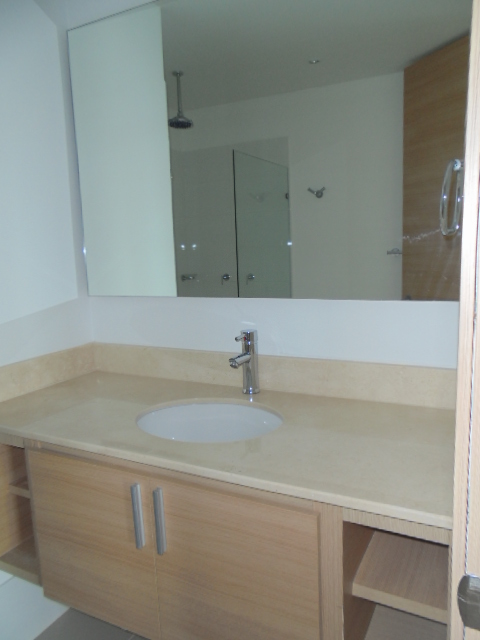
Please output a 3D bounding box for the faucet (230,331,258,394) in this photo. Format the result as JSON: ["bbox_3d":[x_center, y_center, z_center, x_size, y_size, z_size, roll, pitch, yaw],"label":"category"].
[{"bbox_3d":[0.011,0.129,1.371,0.053,0.184,0.142,2,9,26],"label":"faucet"}]

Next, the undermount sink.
[{"bbox_3d":[-0.073,0.329,1.226,0.405,0.160,0.335,2,9,26],"label":"undermount sink"}]

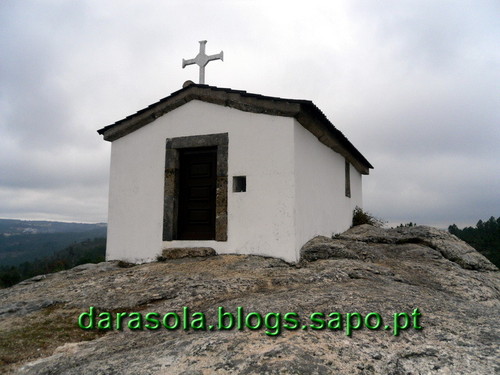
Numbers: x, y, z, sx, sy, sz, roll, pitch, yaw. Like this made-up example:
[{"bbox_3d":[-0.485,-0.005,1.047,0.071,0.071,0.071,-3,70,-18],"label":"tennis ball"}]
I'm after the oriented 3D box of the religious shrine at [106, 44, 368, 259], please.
[{"bbox_3d":[0.344,-0.461,11.544,5.116,4.809,7.376,-3,-8,25],"label":"religious shrine"}]

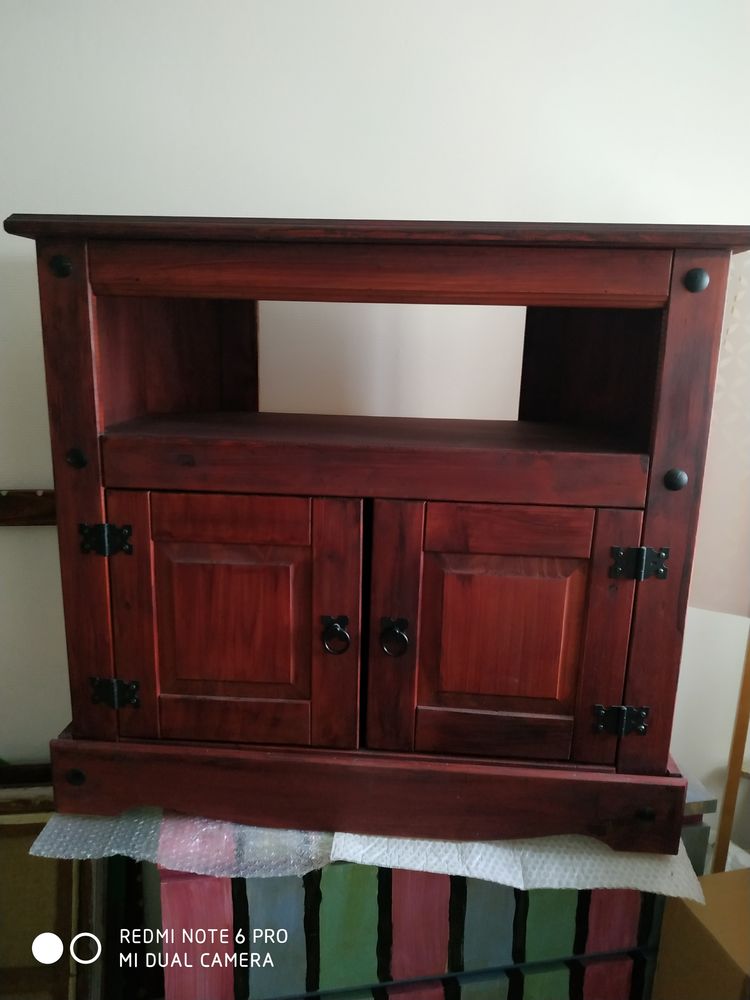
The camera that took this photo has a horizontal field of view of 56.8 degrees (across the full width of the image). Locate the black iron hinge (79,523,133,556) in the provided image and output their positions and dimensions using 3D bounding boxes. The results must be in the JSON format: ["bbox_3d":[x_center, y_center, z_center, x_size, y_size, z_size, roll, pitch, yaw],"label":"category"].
[{"bbox_3d":[-0.338,0.051,0.869,0.066,0.039,0.009,2,12,4],"label":"black iron hinge"}]

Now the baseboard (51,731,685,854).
[{"bbox_3d":[-0.020,0.382,0.907,0.815,0.100,0.030,2,12,4],"label":"baseboard"}]

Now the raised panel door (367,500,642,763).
[{"bbox_3d":[0.154,0.171,0.874,0.323,0.342,0.022,2,12,4],"label":"raised panel door"}]

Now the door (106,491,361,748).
[{"bbox_3d":[-0.178,0.158,0.896,0.325,0.342,0.022,2,12,4],"label":"door"}]

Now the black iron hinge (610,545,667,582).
[{"bbox_3d":[0.317,0.076,0.825,0.067,0.039,0.009,2,12,4],"label":"black iron hinge"}]

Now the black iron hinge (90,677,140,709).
[{"bbox_3d":[-0.343,0.257,0.914,0.066,0.039,0.009,2,12,4],"label":"black iron hinge"}]

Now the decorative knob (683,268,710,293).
[{"bbox_3d":[0.349,-0.238,0.752,0.027,0.027,0.014,2,12,4],"label":"decorative knob"}]

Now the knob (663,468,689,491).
[{"bbox_3d":[0.346,-0.024,0.798,0.027,0.027,0.014,2,12,4],"label":"knob"}]

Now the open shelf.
[{"bbox_3d":[0.005,-0.072,1.014,0.690,0.066,0.370,2,12,4],"label":"open shelf"}]

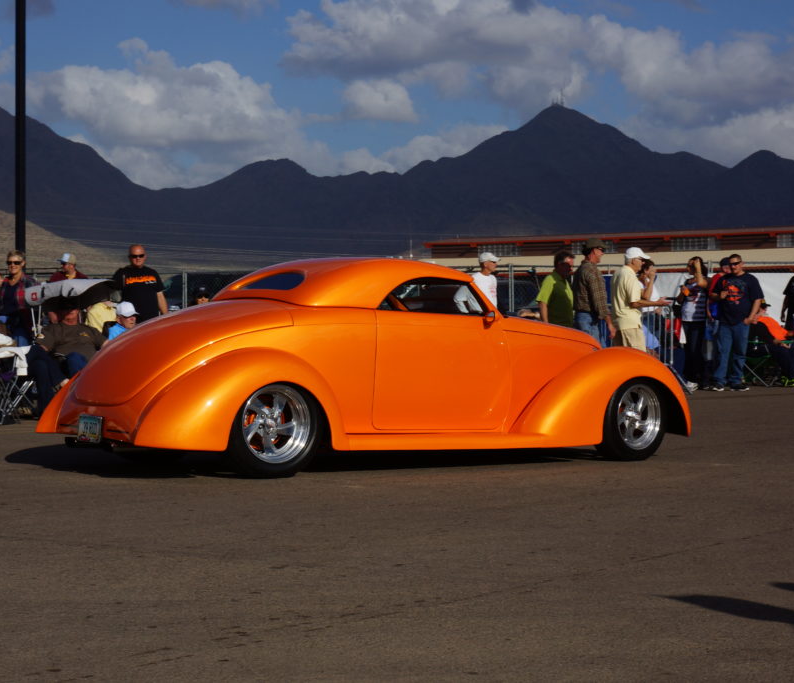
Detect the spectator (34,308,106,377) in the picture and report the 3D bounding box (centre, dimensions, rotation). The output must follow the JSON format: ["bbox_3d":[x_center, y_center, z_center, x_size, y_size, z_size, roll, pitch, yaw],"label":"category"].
[{"bbox_3d":[-3.104,0.173,20.393,0.640,1.200,0.880,0,1,-7],"label":"spectator"}]

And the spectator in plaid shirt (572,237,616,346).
[{"bbox_3d":[2.077,-0.165,22.789,0.400,1.800,0.520,0,1,-24],"label":"spectator in plaid shirt"}]

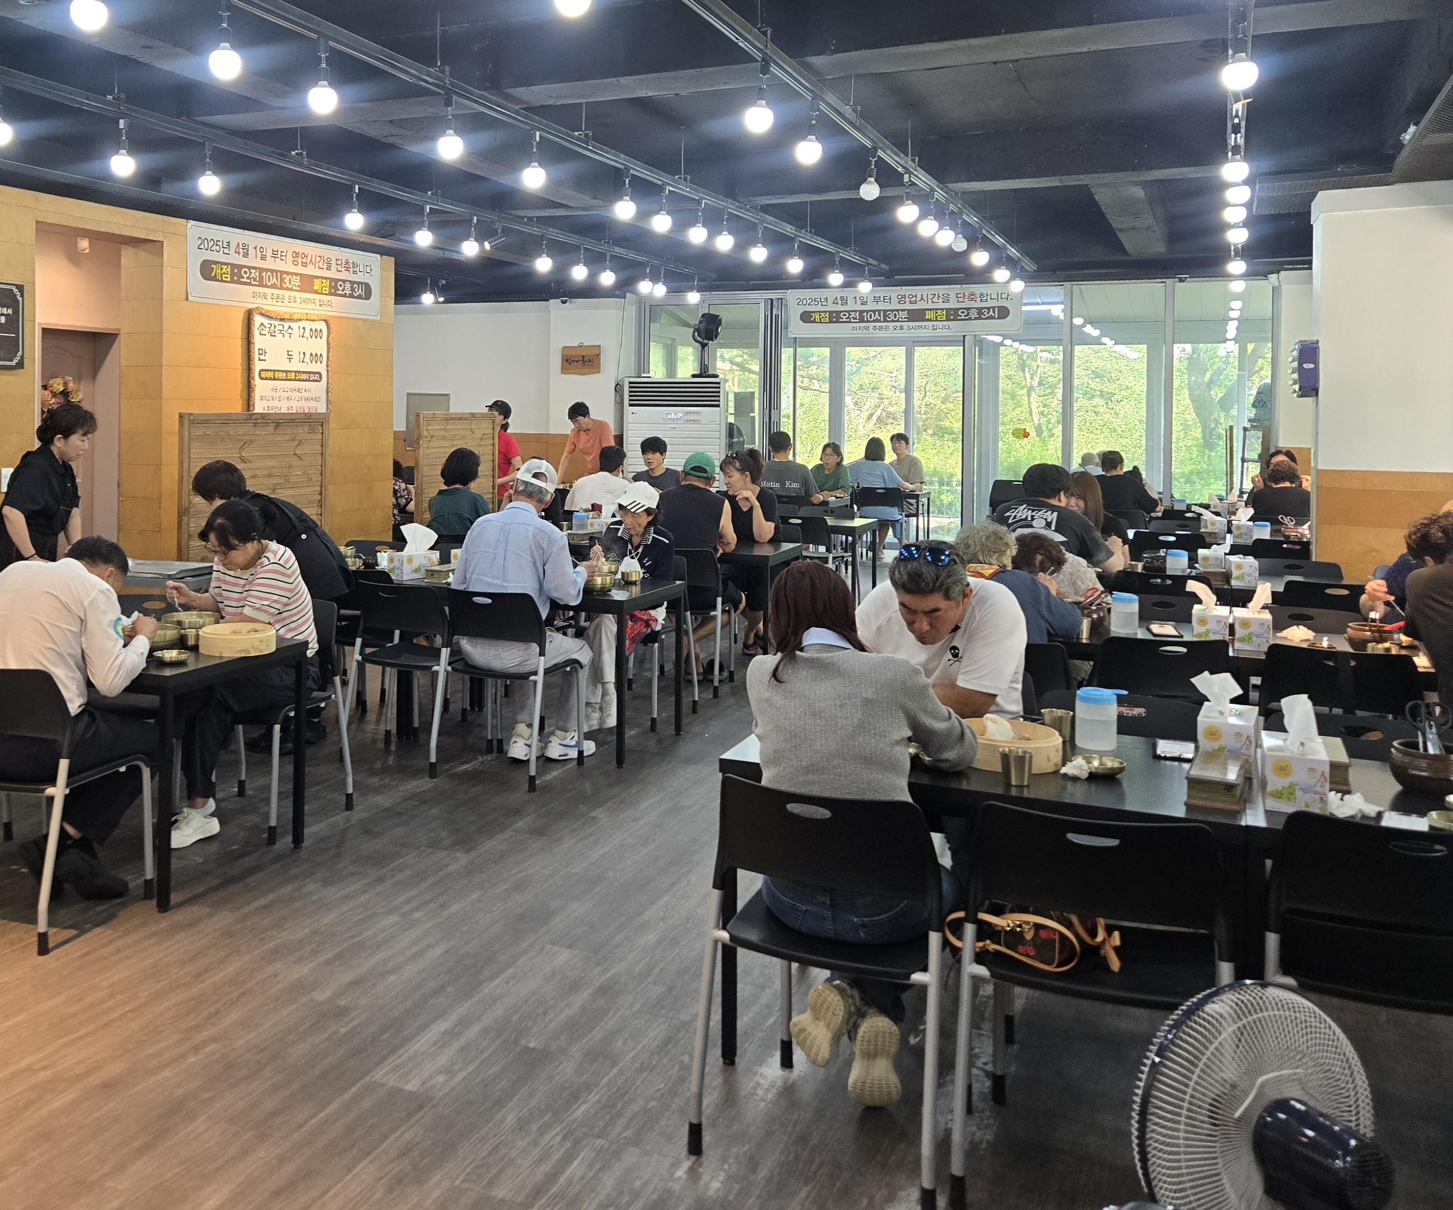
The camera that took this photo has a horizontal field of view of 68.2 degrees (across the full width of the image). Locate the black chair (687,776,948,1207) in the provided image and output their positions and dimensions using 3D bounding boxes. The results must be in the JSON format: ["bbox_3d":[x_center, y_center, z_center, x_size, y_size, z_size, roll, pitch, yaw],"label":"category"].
[{"bbox_3d":[0.246,0.756,2.376,0.500,0.790,0.480,4,10,22],"label":"black chair"}]

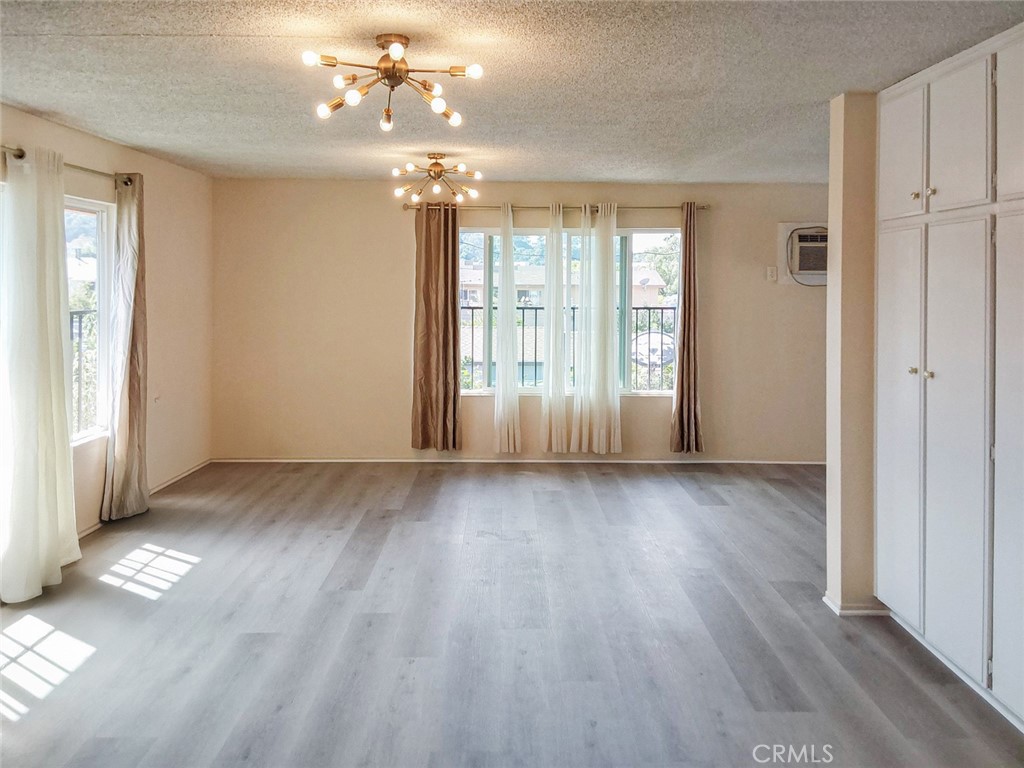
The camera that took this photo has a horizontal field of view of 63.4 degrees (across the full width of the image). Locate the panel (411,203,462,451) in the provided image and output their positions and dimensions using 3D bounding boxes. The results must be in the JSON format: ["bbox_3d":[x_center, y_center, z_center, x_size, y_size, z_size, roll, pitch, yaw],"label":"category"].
[{"bbox_3d":[-0.643,-0.489,7.050,0.440,2.120,0.120,0,5,0],"label":"panel"}]

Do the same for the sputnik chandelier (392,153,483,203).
[{"bbox_3d":[-0.523,-1.451,5.820,0.640,0.315,0.640,0,5,0],"label":"sputnik chandelier"}]

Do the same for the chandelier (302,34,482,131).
[{"bbox_3d":[-0.440,-1.116,3.060,0.640,0.310,0.640,0,5,0],"label":"chandelier"}]

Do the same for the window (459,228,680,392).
[{"bbox_3d":[0.488,-0.626,7.150,2.050,1.430,0.110,0,5,0],"label":"window"}]

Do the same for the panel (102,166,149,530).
[{"bbox_3d":[-2.411,-0.234,5.180,0.180,2.100,0.280,0,5,0],"label":"panel"}]

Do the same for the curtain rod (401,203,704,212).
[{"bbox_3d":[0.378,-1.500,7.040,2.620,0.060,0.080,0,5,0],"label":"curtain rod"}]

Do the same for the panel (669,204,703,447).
[{"bbox_3d":[1.498,-0.491,7.070,0.280,2.130,0.120,0,5,0],"label":"panel"}]

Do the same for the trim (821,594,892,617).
[{"bbox_3d":[1.626,1.039,3.920,0.245,0.055,0.190,0,5,0],"label":"trim"}]

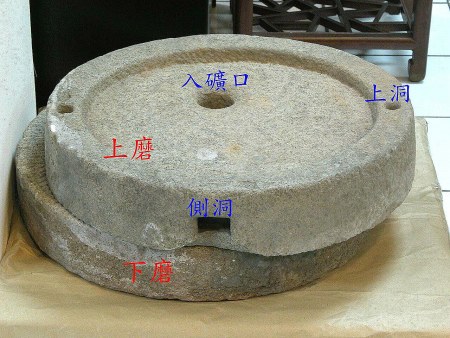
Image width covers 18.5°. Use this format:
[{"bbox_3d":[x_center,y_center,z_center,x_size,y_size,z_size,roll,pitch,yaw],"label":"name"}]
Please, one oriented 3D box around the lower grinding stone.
[{"bbox_3d":[-0.036,0.006,2.250,0.590,0.092,0.590,0,30,0],"label":"lower grinding stone"}]

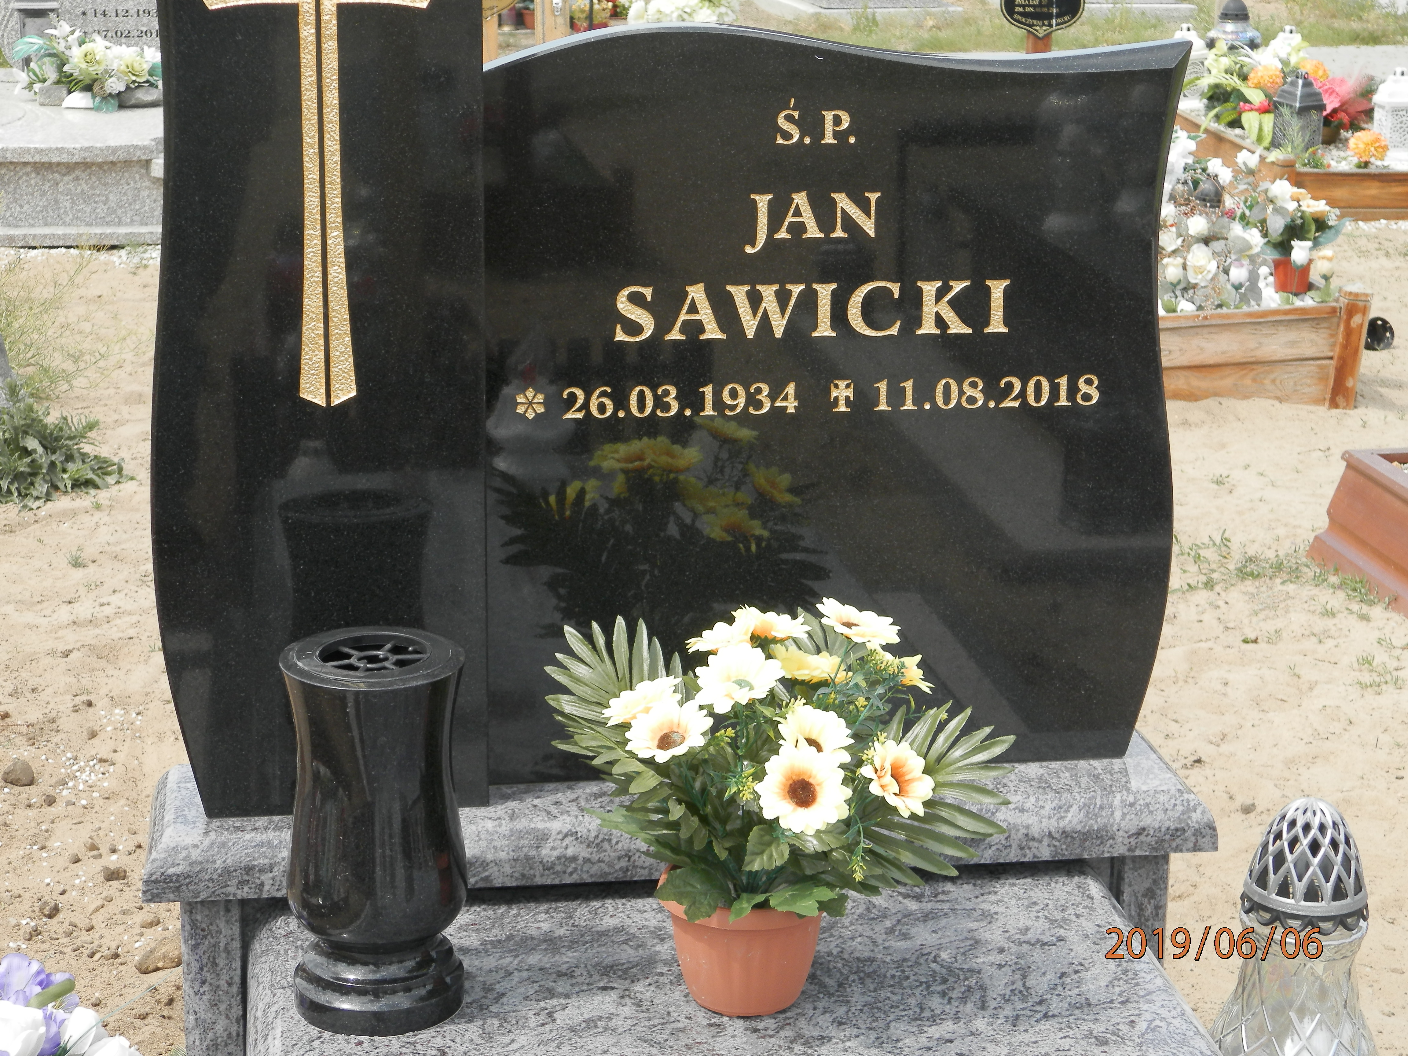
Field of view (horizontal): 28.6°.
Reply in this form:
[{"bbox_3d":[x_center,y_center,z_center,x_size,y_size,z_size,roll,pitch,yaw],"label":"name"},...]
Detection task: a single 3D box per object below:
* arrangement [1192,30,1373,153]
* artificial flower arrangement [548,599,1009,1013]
[{"bbox_3d":[1.793,-1.361,8.611,0.580,0.360,0.450,2,16,5],"label":"arrangement"},{"bbox_3d":[0.064,0.232,2.306,0.400,0.360,0.310,0,16,-4],"label":"artificial flower arrangement"}]

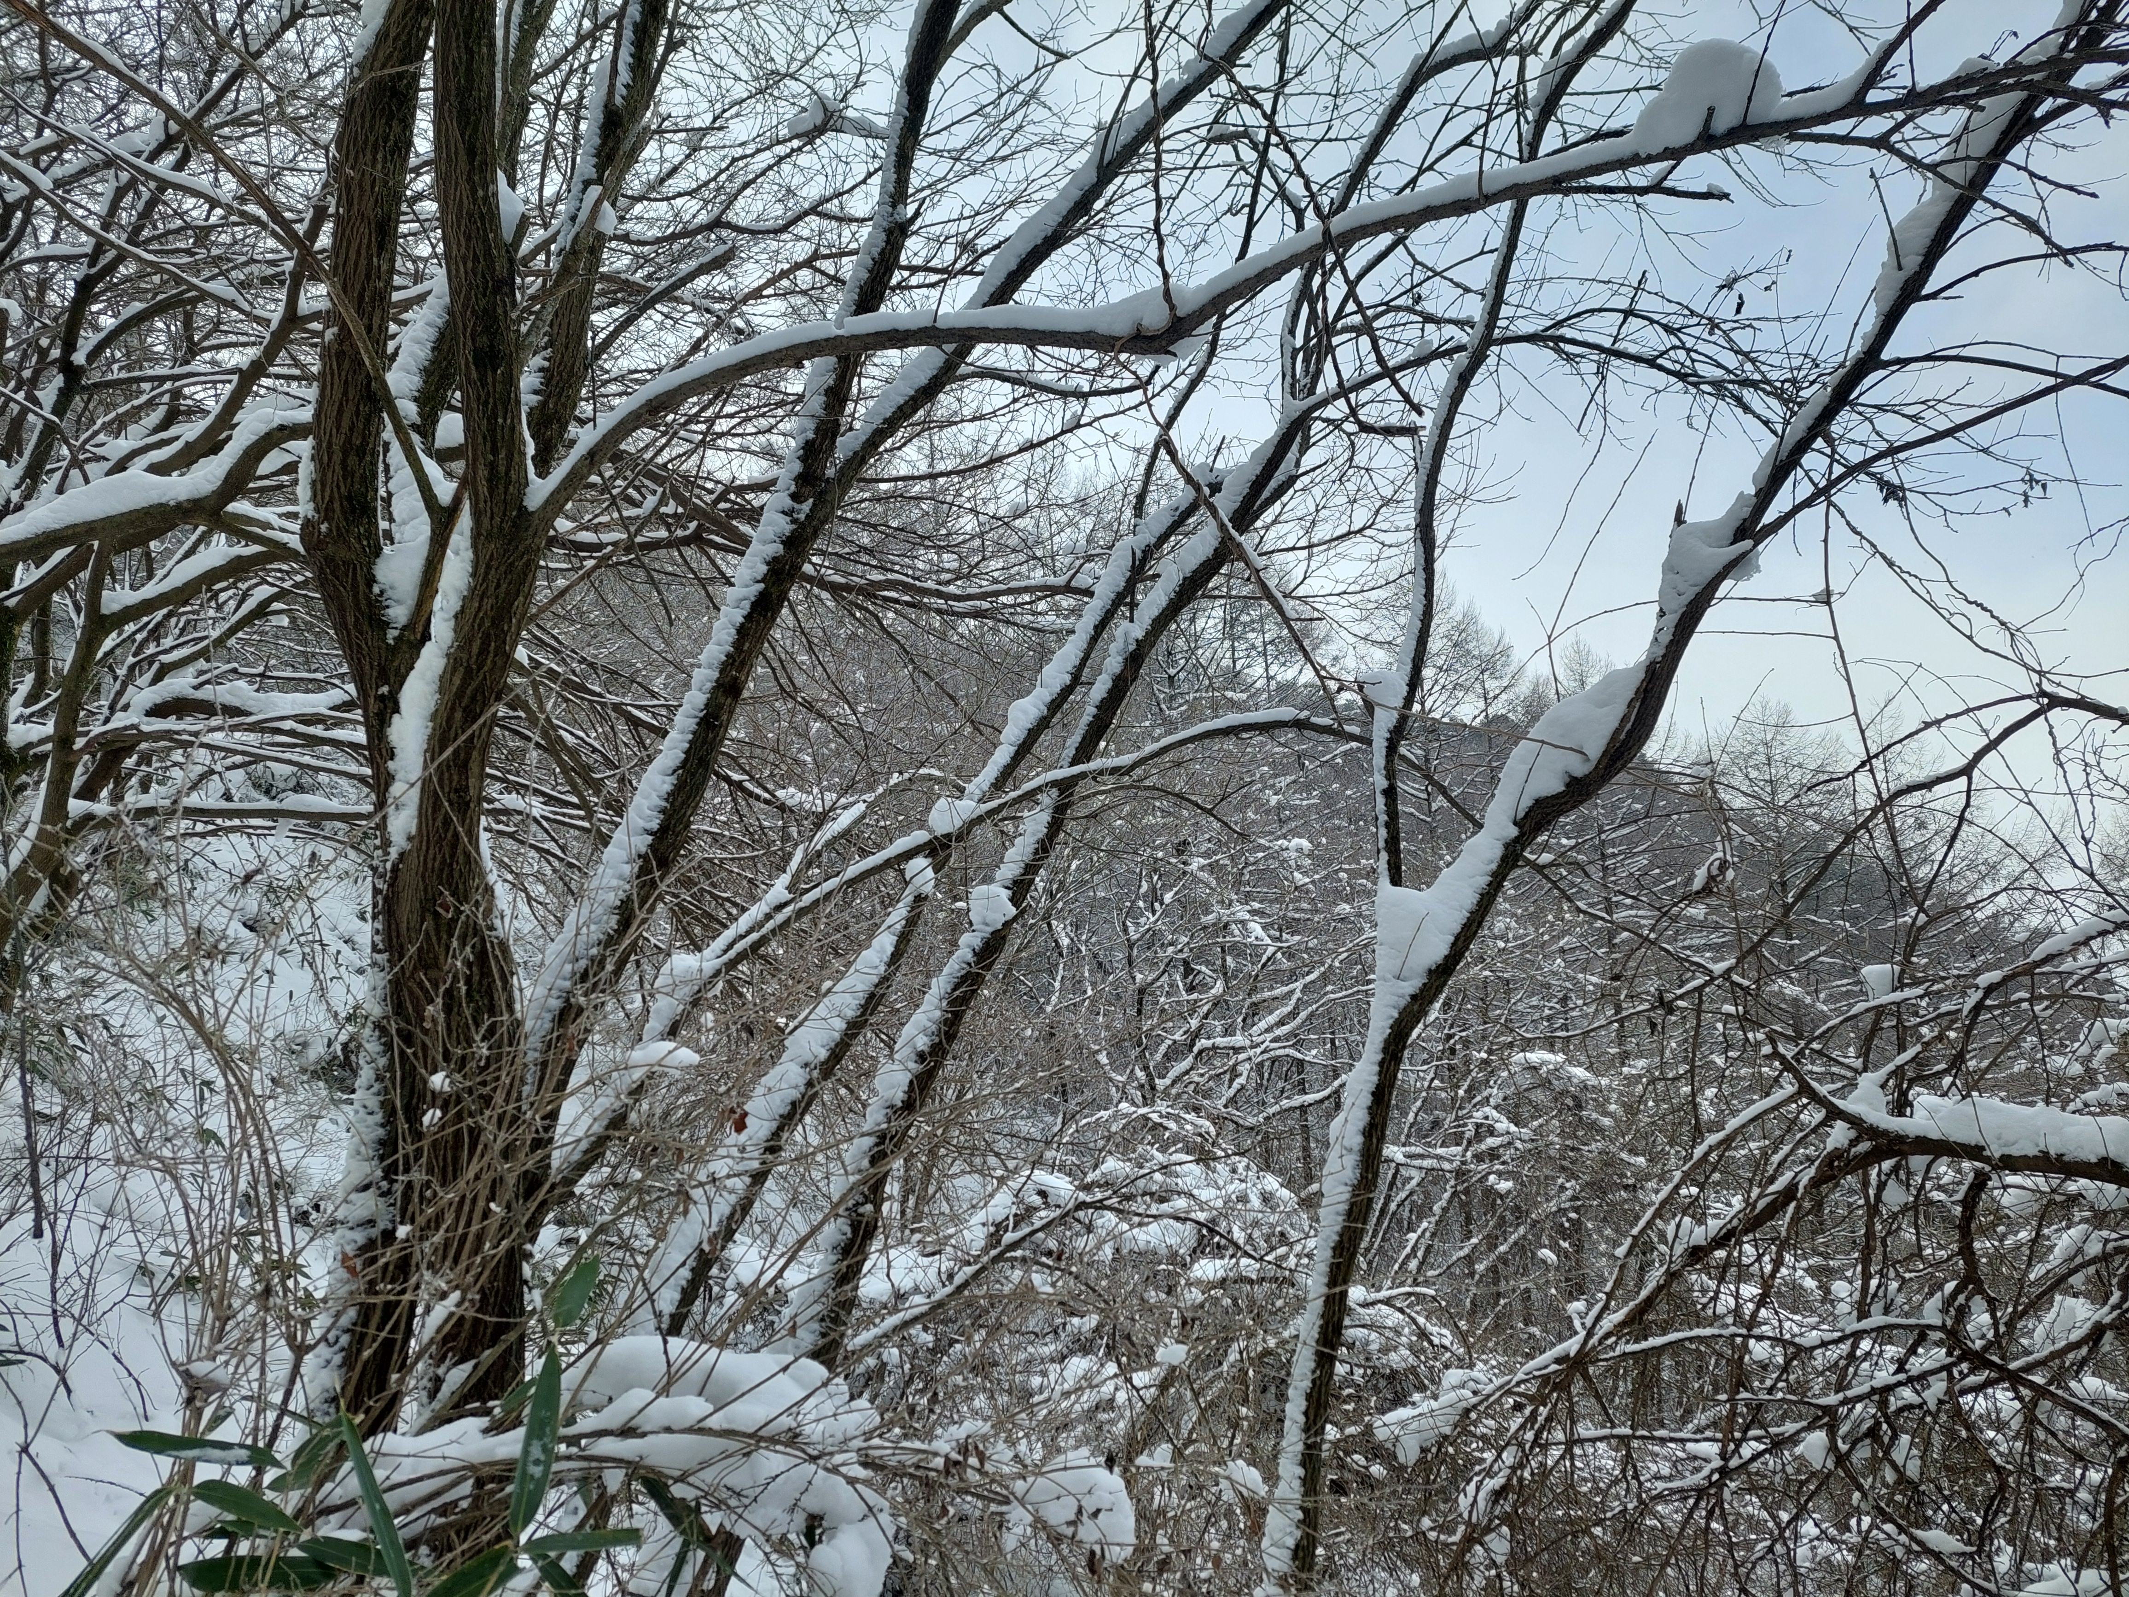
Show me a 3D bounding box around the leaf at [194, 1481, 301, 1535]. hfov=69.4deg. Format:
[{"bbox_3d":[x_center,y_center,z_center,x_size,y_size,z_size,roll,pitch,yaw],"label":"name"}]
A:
[{"bbox_3d":[-0.930,0.807,1.750,0.148,0.035,0.035,17,-12,20],"label":"leaf"}]

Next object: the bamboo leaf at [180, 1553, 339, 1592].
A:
[{"bbox_3d":[-0.905,0.865,1.720,0.182,0.038,0.035,0,-14,6],"label":"bamboo leaf"}]

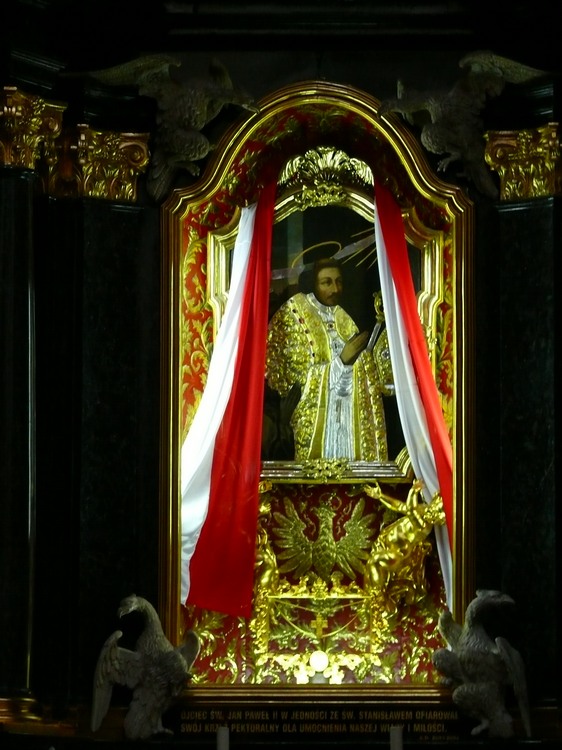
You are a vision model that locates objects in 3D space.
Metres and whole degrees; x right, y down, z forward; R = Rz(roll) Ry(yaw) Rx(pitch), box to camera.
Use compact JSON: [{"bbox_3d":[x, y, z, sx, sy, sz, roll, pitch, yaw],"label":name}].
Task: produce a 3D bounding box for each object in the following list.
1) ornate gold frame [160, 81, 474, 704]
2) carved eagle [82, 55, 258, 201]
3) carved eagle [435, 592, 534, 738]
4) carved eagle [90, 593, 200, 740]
[{"bbox_3d":[0.165,0.079,13.700,1.430,2.820,0.160,0,-6,0],"label":"ornate gold frame"},{"bbox_3d":[-0.488,-1.114,13.650,0.520,0.620,0.660,-7,-10,42],"label":"carved eagle"},{"bbox_3d":[0.887,1.270,13.350,0.380,0.650,0.430,7,-10,-42],"label":"carved eagle"},{"bbox_3d":[-0.597,1.283,13.350,0.380,0.650,0.460,-7,-10,42],"label":"carved eagle"}]

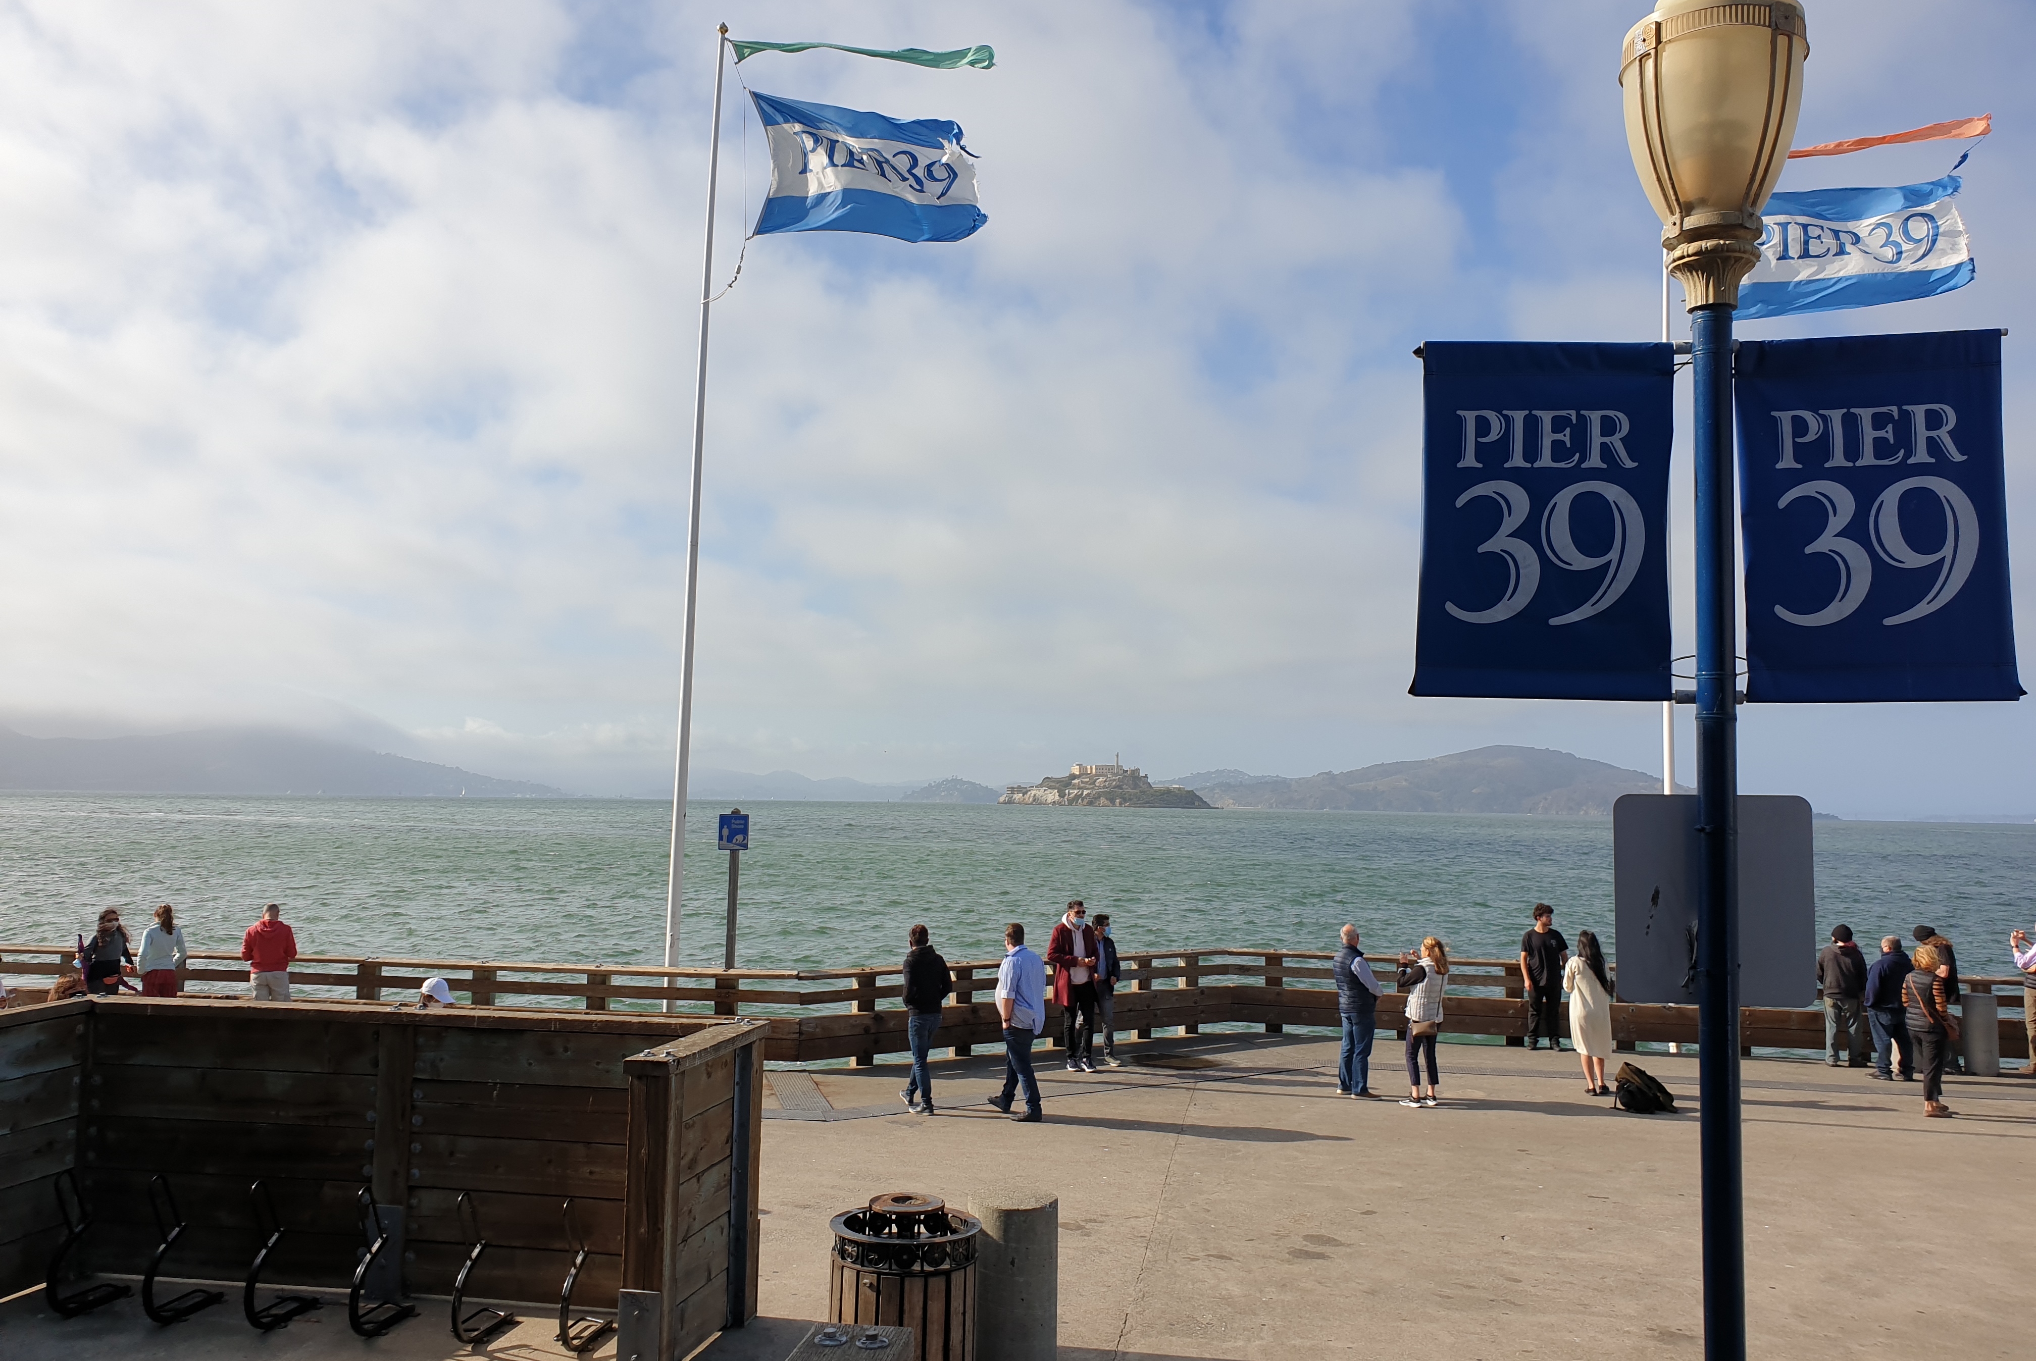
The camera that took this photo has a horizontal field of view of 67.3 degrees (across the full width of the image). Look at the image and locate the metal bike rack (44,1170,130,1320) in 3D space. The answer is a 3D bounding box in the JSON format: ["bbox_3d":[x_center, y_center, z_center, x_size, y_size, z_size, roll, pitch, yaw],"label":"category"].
[{"bbox_3d":[-5.193,3.056,8.446,0.260,0.820,0.690,0,-5,8],"label":"metal bike rack"}]

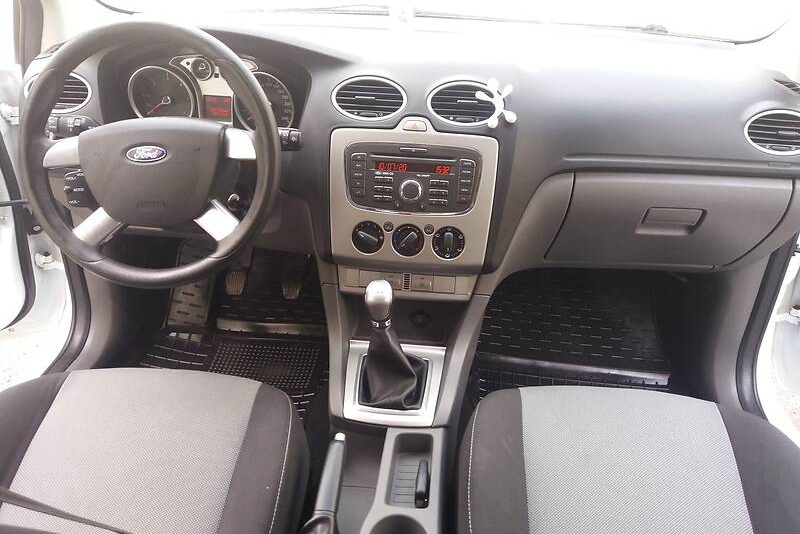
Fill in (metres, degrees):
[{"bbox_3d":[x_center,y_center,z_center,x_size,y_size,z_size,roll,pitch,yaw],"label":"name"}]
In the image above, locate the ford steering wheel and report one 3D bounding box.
[{"bbox_3d":[-0.359,-0.160,0.948,0.375,0.375,0.105,1,6,2],"label":"ford steering wheel"}]

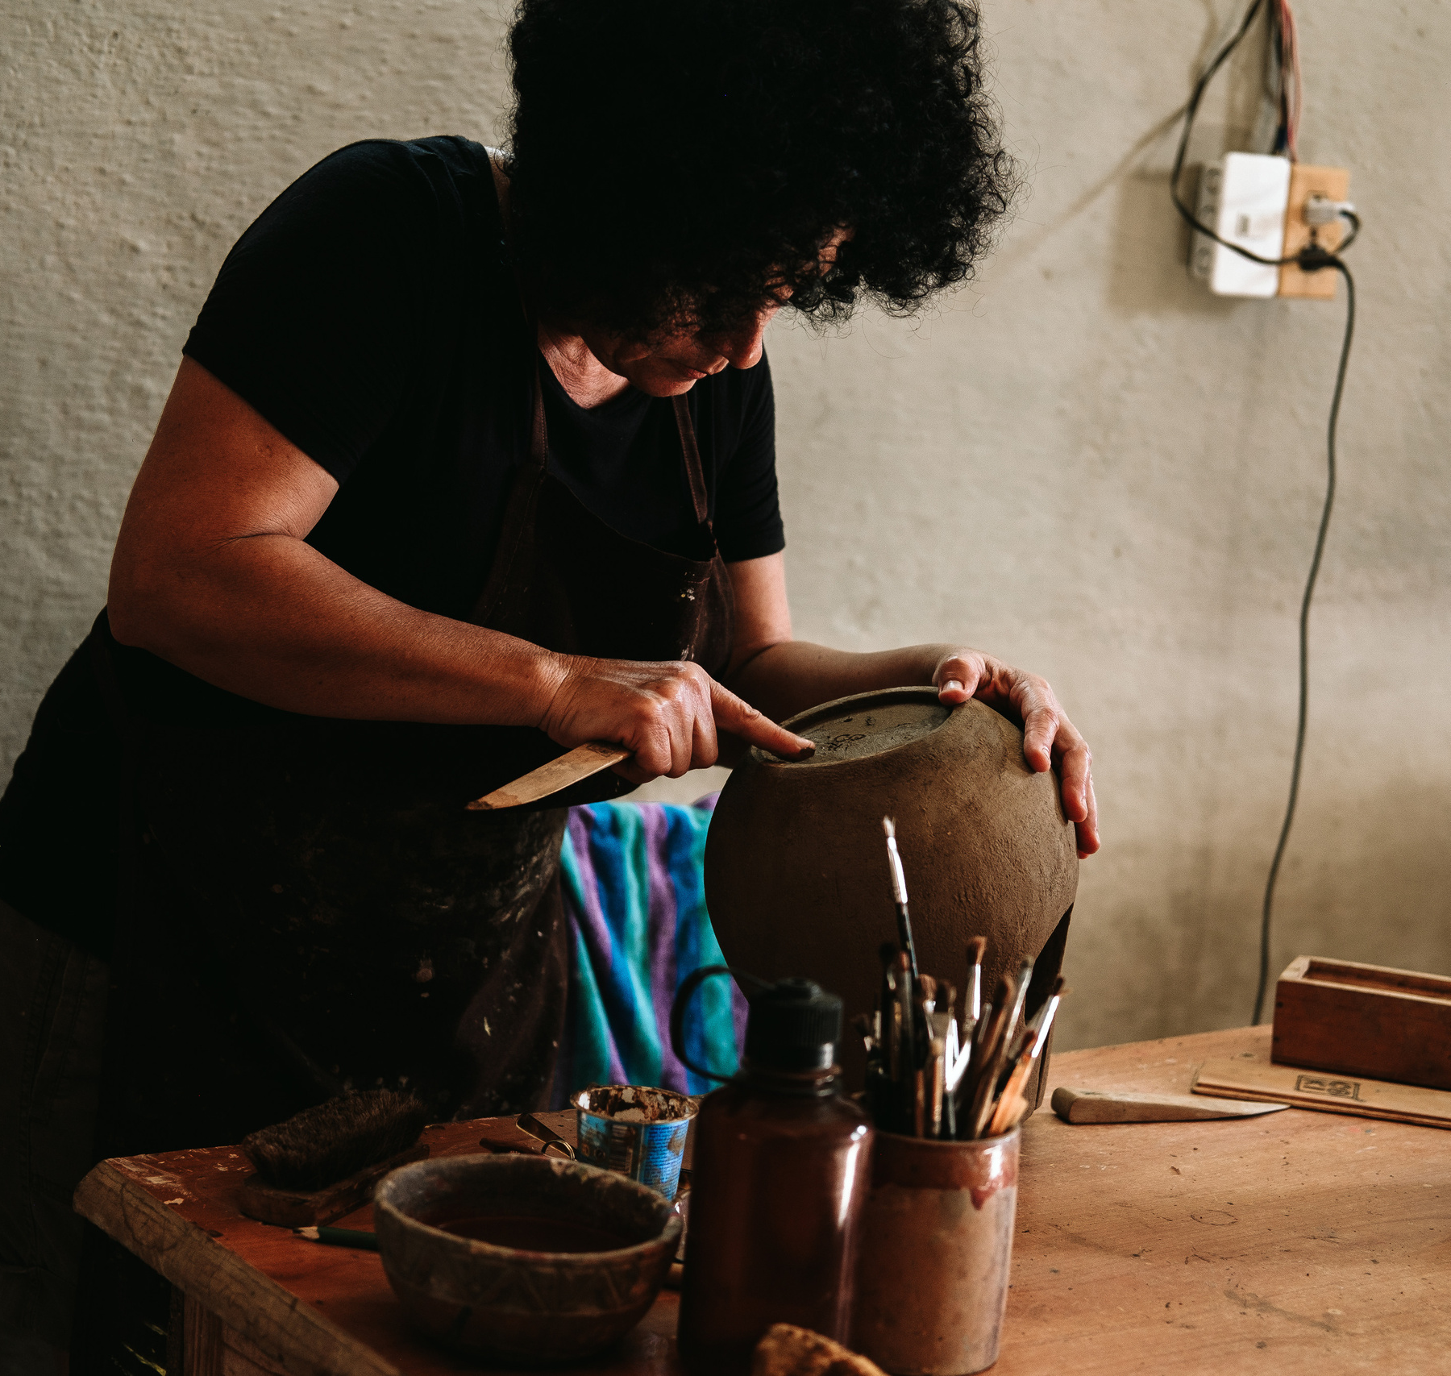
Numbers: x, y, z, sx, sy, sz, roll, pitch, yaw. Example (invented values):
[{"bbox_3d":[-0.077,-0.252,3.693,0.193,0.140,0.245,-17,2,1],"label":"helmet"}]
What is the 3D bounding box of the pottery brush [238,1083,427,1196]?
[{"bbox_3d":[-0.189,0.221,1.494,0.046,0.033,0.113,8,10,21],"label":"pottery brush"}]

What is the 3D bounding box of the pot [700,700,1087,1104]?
[{"bbox_3d":[0.095,0.128,1.685,0.210,0.224,0.210,-11,13,3],"label":"pot"}]

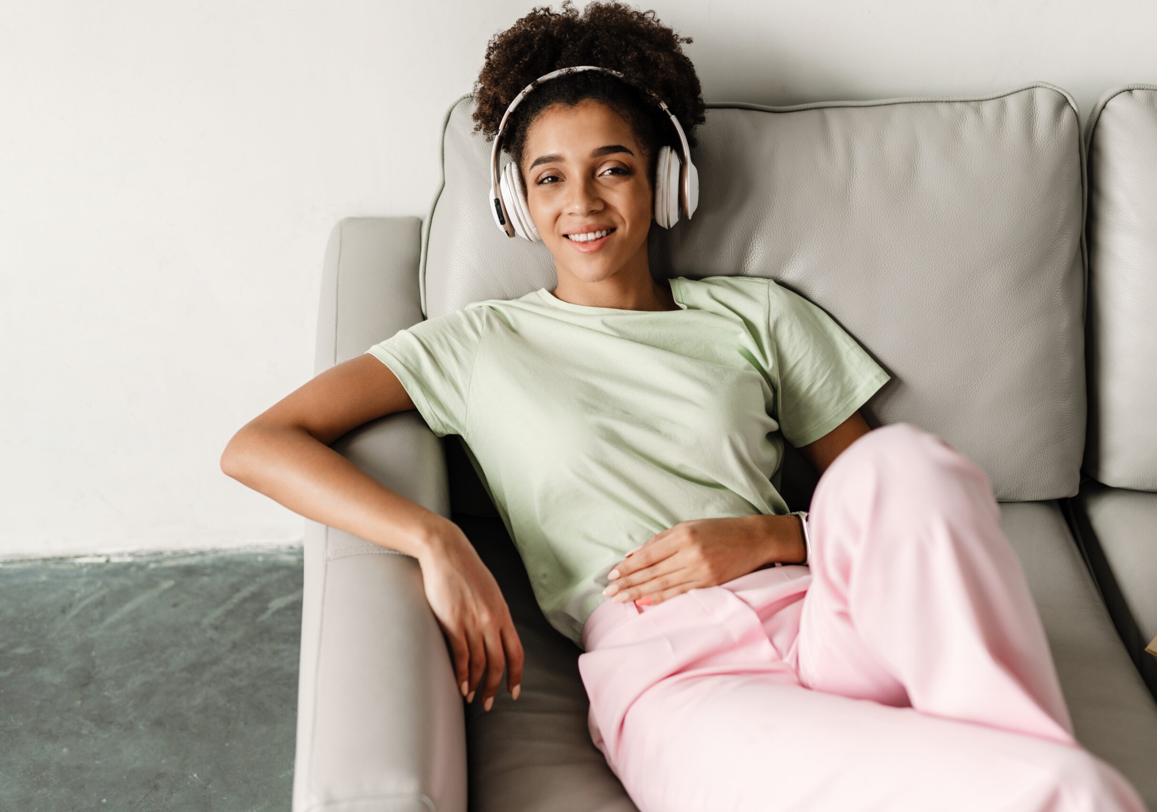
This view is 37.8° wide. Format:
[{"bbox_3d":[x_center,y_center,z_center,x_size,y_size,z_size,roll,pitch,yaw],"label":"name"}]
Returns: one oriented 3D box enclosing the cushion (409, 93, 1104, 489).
[{"bbox_3d":[0.192,-0.121,1.890,0.710,0.455,0.180,-3,11,-4],"label":"cushion"}]

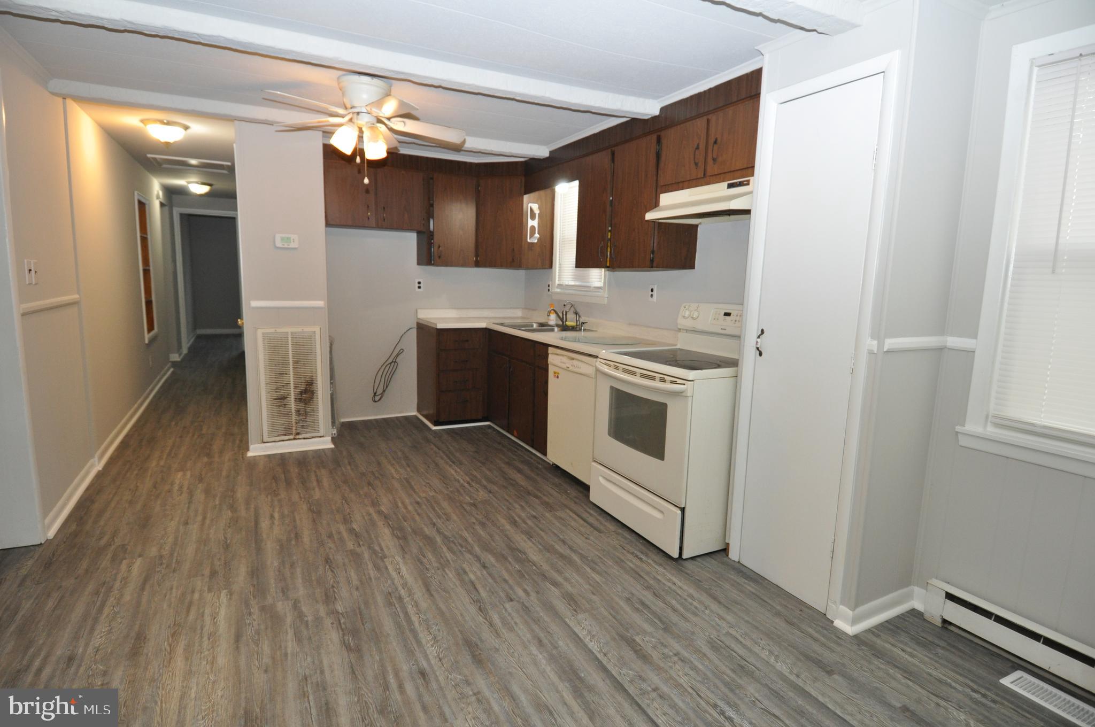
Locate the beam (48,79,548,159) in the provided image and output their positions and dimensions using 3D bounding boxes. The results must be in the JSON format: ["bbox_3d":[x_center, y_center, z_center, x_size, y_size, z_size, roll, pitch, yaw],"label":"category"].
[{"bbox_3d":[-1.457,-1.650,3.805,3.112,0.115,0.130,-2,9,-24],"label":"beam"}]

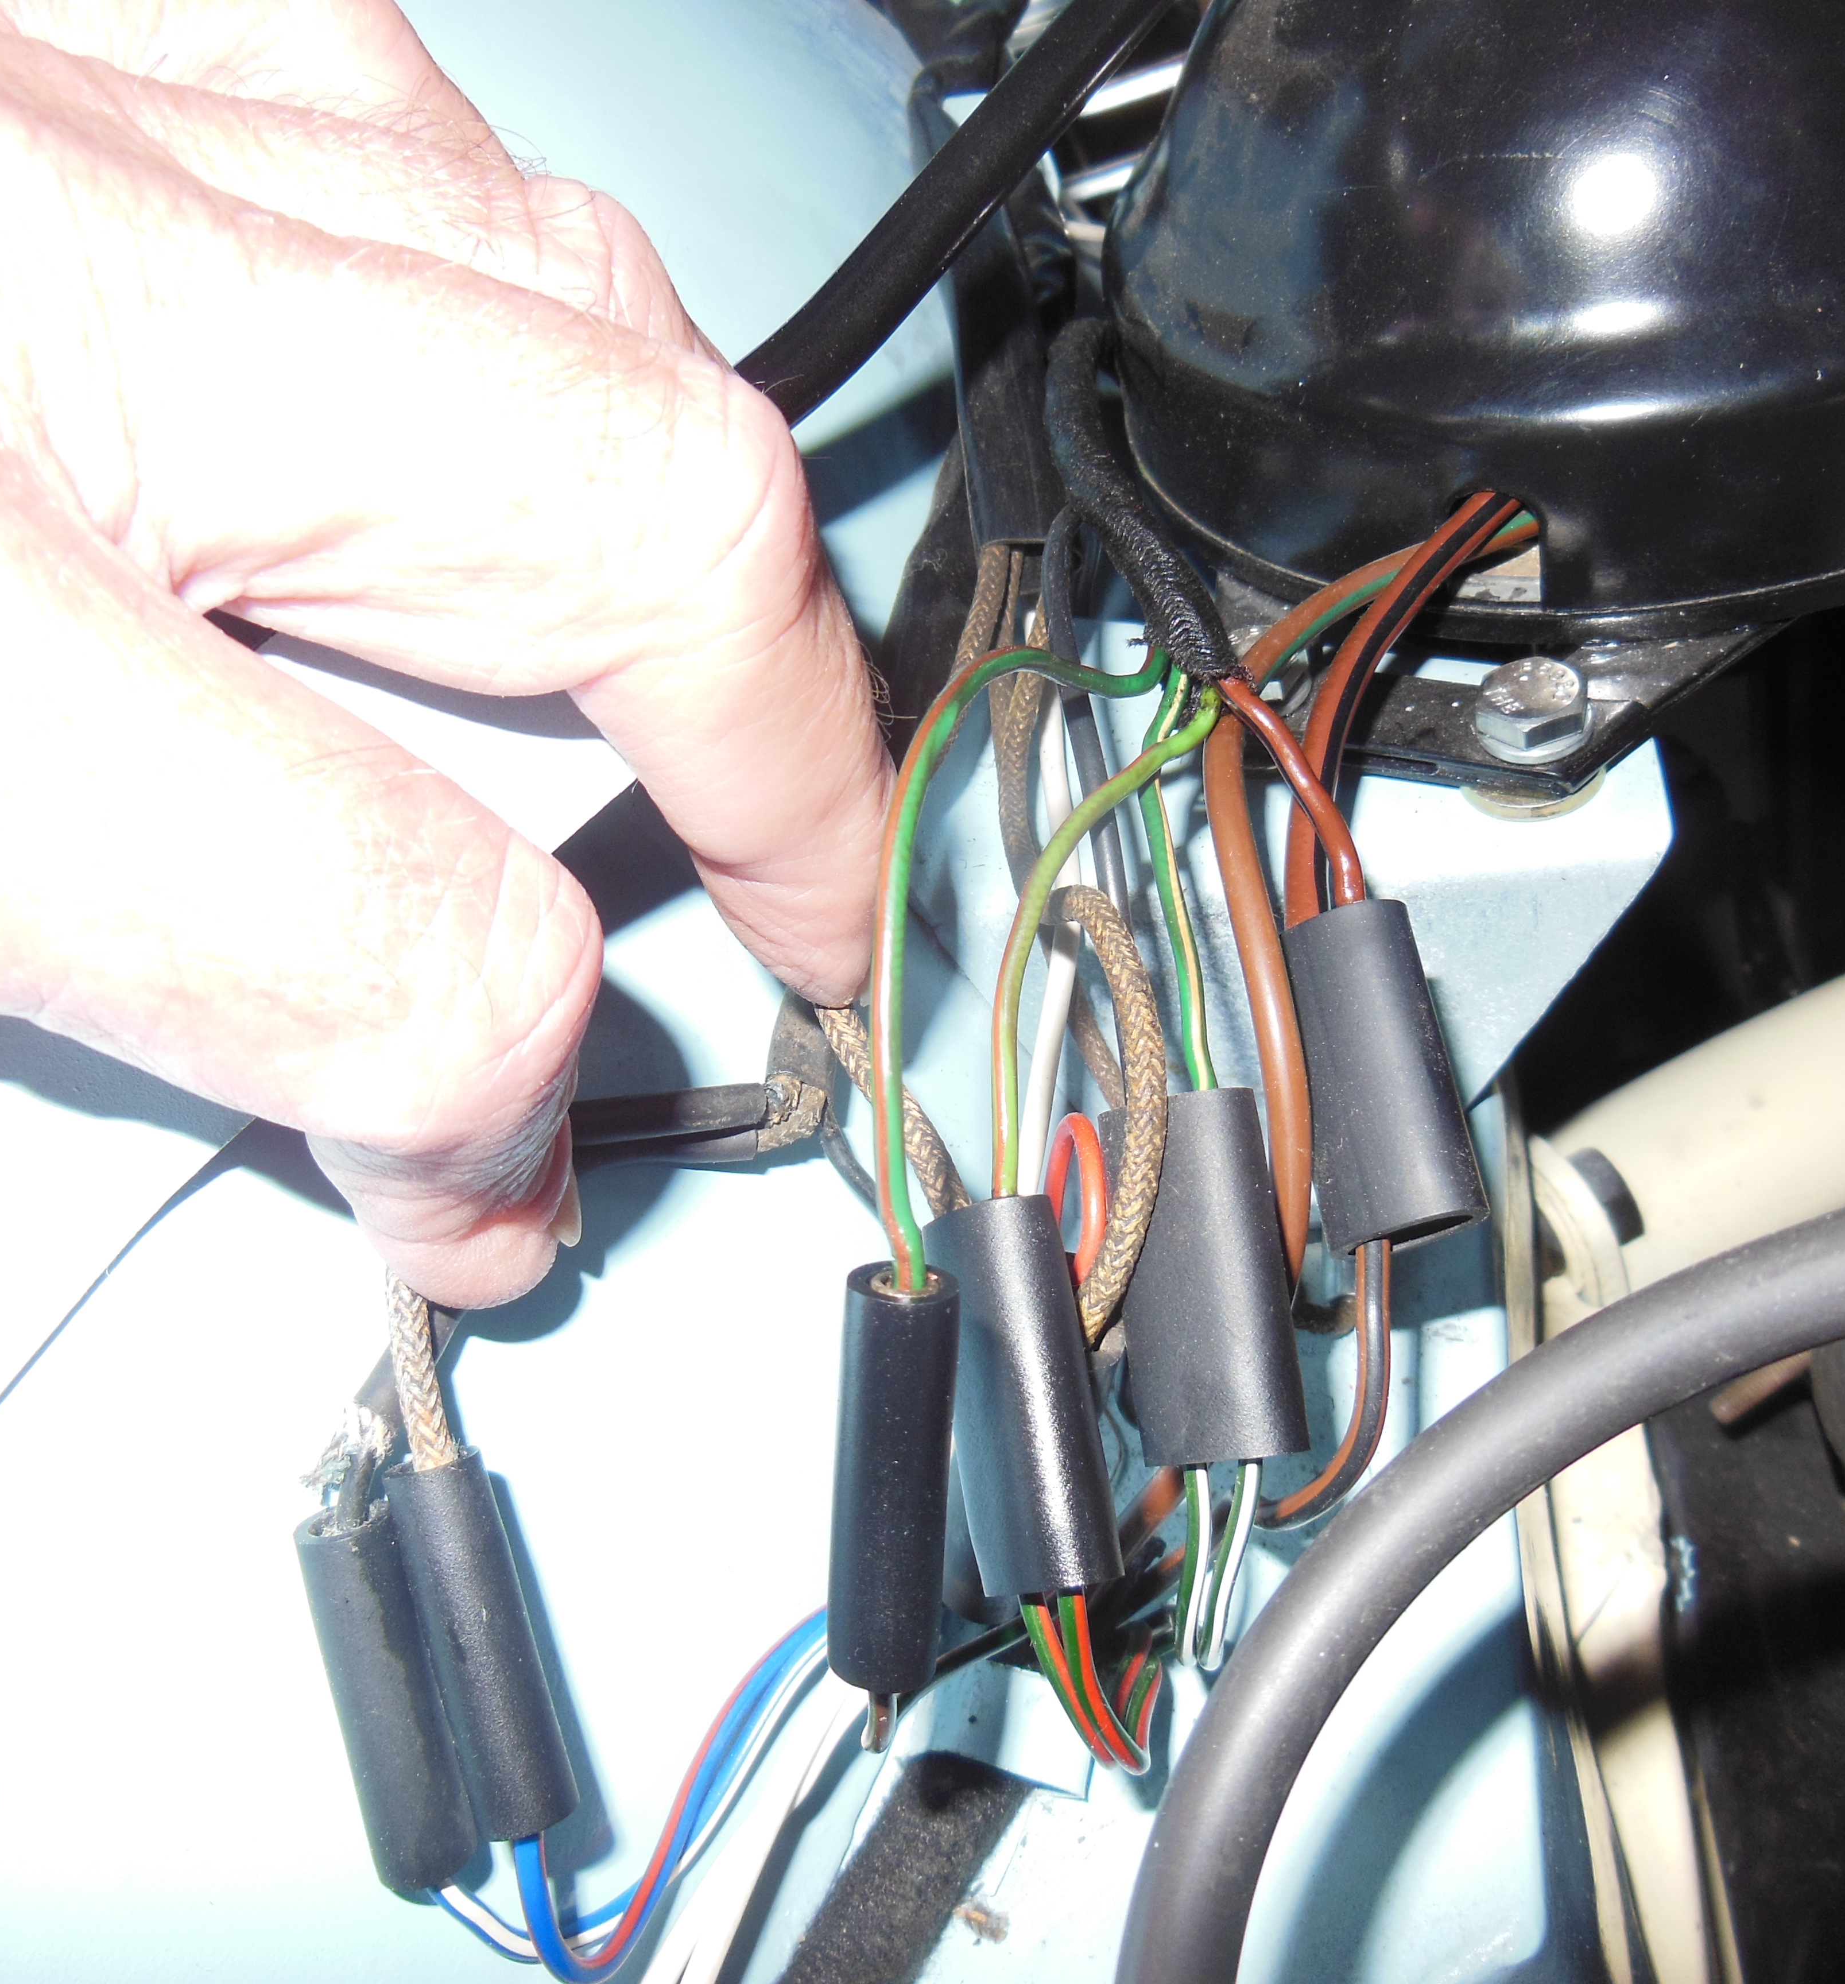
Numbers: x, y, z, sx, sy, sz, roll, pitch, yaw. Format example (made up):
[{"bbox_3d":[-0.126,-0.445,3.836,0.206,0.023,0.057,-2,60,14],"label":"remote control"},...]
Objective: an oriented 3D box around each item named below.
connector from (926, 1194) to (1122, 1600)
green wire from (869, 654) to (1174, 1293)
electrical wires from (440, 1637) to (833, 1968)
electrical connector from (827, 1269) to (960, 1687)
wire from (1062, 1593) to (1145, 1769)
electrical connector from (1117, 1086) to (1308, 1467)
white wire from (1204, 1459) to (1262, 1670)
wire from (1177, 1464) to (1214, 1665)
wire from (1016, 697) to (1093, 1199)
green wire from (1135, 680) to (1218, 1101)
[{"bbox_3d":[0.009,0.036,0.170,0.009,0.015,0.033,5,68,-44],"label":"connector"},{"bbox_3d":[0.008,-0.004,0.174,0.029,0.015,0.063,12,66,-20],"label":"green wire"},{"bbox_3d":[-0.023,0.074,0.169,0.042,0.004,0.013,-31,72,-5],"label":"electrical wires"},{"bbox_3d":[-0.003,0.041,0.159,0.009,0.035,0.009,2,7,0],"label":"electrical connector"},{"bbox_3d":[0.016,0.060,0.164,0.003,0.018,0.008,-20,12,19],"label":"wire"},{"bbox_3d":[0.026,0.026,0.176,0.009,0.015,0.033,16,62,-48],"label":"electrical connector"},{"bbox_3d":[0.027,0.050,0.168,0.003,0.004,0.021,12,87,17],"label":"white wire"},{"bbox_3d":[0.024,0.050,0.168,0.003,0.004,0.019,5,87,-3],"label":"wire"},{"bbox_3d":[0.012,-0.006,0.186,0.005,0.003,0.057,7,63,-9],"label":"wire"},{"bbox_3d":[0.025,-0.012,0.190,0.007,0.003,0.046,5,68,-11],"label":"green wire"}]

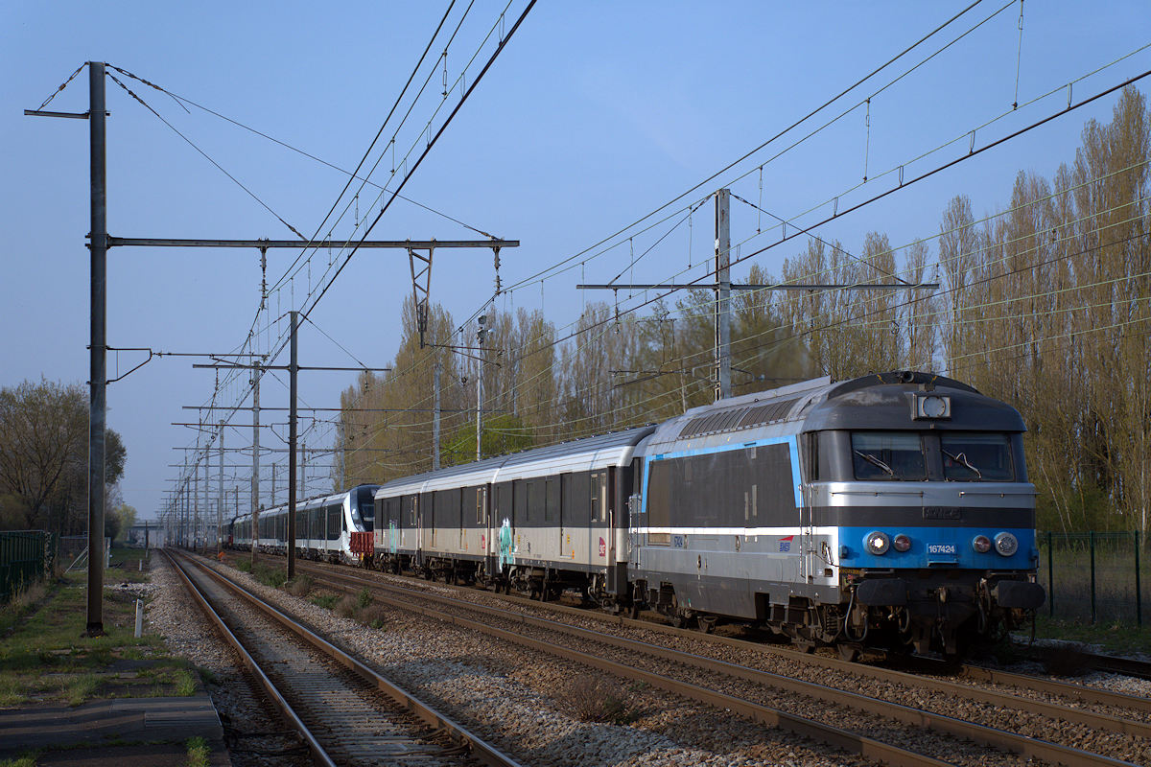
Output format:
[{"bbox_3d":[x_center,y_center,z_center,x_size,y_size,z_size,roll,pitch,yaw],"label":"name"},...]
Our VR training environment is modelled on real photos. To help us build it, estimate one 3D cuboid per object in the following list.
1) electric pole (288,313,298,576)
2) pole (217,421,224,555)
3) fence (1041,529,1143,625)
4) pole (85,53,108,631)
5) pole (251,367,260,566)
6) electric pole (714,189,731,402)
[{"bbox_3d":[-10.485,2.348,92.500,0.300,10.000,0.300,0,-3,-9],"label":"electric pole"},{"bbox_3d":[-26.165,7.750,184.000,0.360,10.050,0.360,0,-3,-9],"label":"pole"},{"bbox_3d":[11.599,4.373,56.000,0.090,2.050,6.400,0,-3,-9],"label":"fence"},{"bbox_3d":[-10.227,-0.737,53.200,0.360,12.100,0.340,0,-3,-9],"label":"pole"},{"bbox_3d":[-15.980,4.142,124.500,0.330,10.100,0.330,0,-3,-9],"label":"pole"},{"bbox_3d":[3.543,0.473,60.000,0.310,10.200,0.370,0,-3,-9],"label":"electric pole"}]

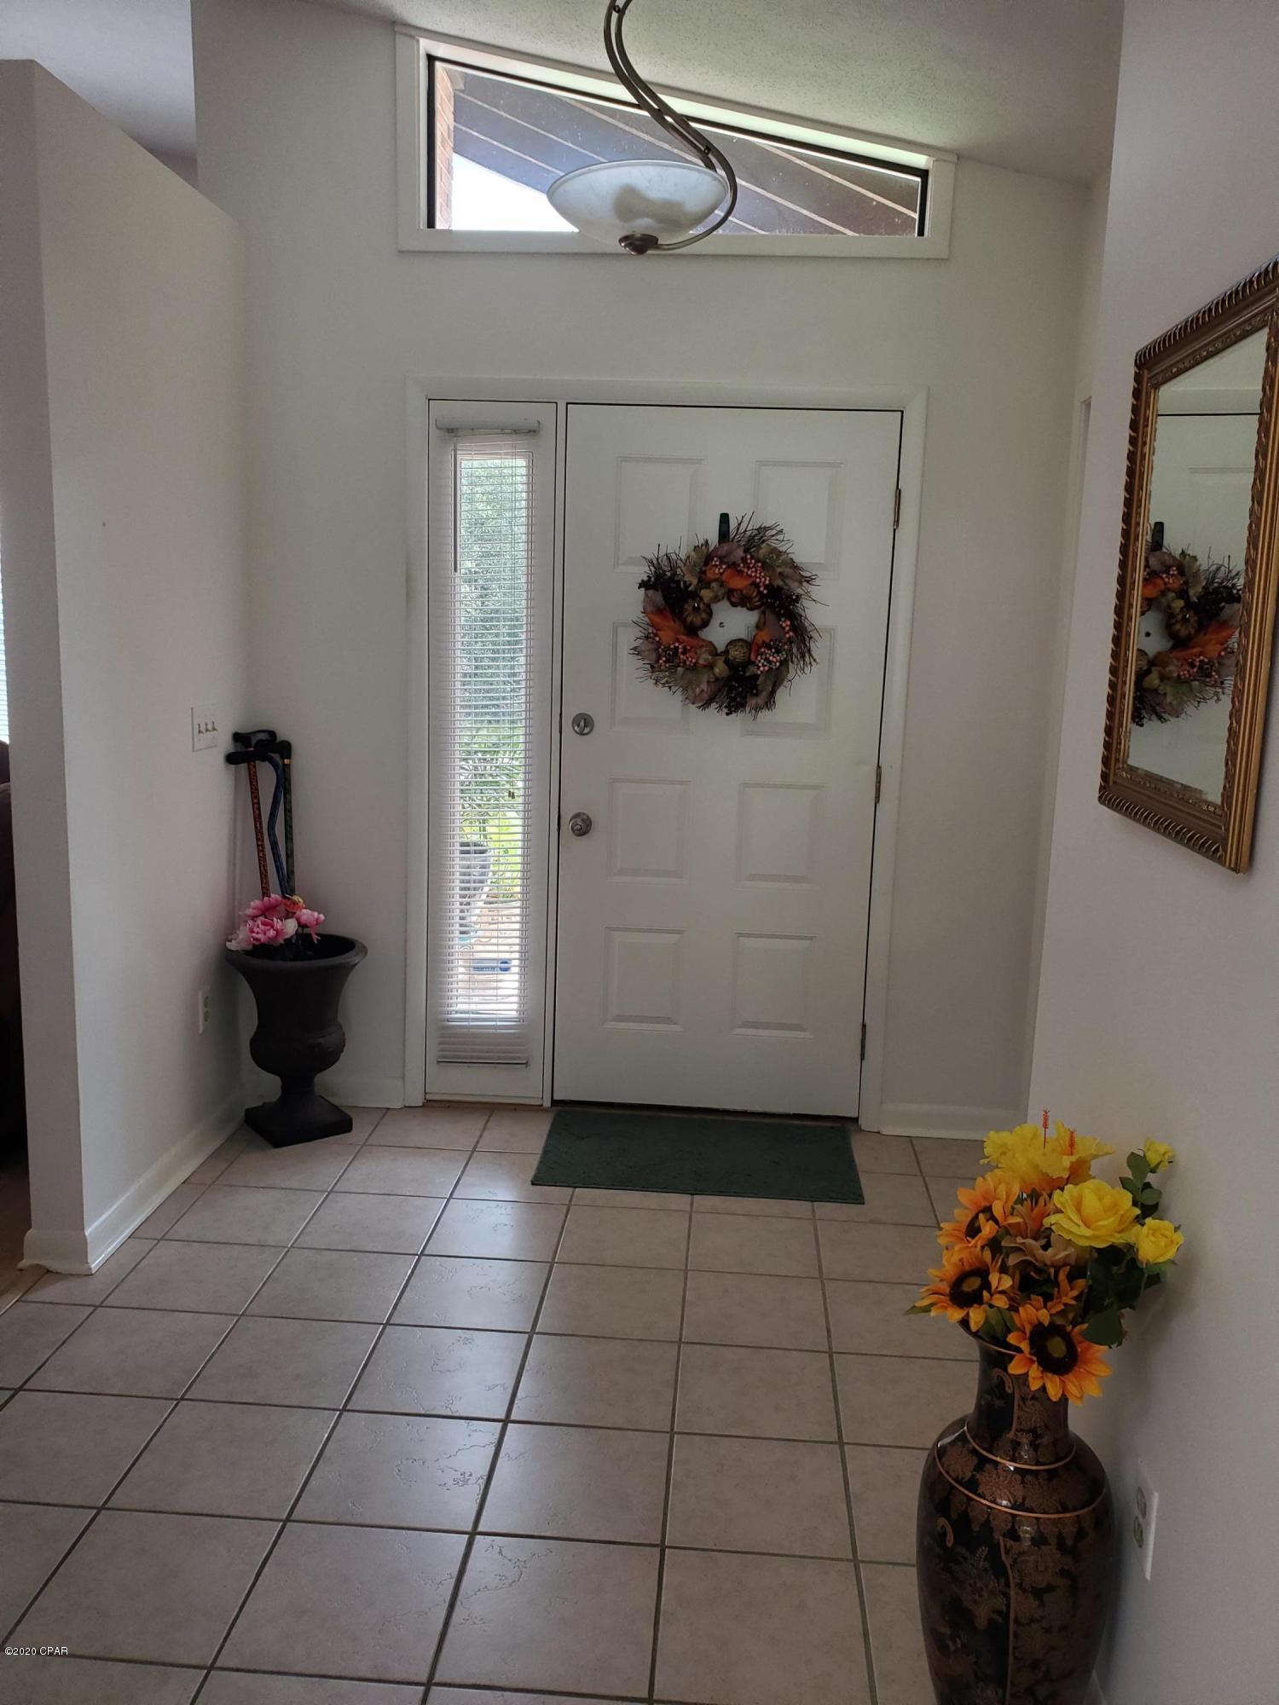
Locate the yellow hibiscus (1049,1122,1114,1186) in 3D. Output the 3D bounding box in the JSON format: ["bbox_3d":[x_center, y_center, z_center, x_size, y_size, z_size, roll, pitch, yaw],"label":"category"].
[{"bbox_3d":[0.516,0.353,1.500,0.085,0.070,0.080,5,10,20],"label":"yellow hibiscus"}]

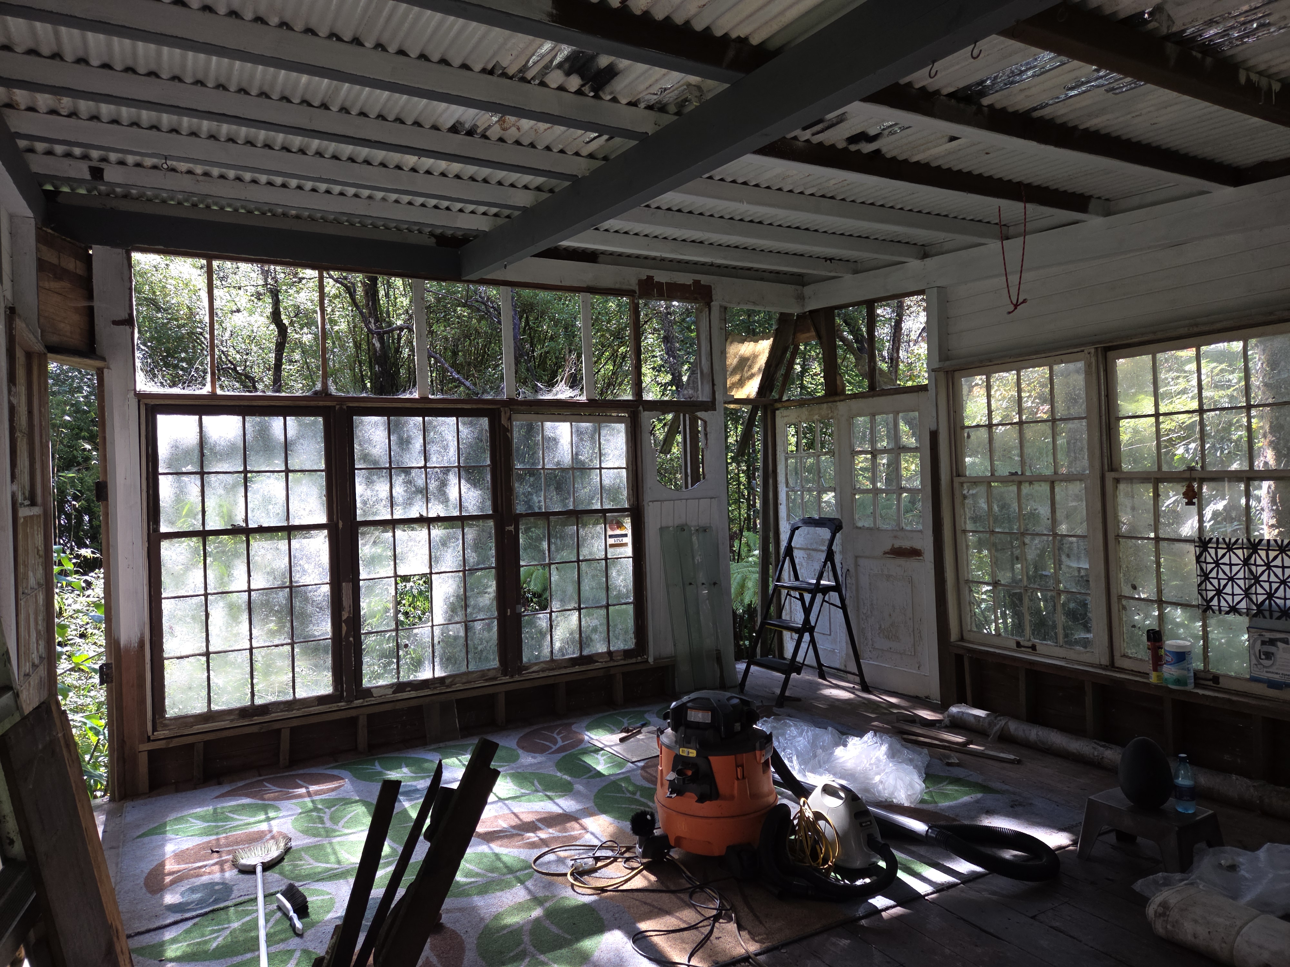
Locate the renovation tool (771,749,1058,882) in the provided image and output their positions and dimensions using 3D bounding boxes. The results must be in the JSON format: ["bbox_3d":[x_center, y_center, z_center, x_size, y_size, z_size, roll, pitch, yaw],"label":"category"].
[{"bbox_3d":[0.997,1.289,3.617,0.420,0.300,1.400,-2,0,-44],"label":"renovation tool"}]

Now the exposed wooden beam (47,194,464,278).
[{"bbox_3d":[-1.990,-1.287,4.629,2.035,0.185,0.090,-2,0,-30],"label":"exposed wooden beam"}]

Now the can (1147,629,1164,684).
[{"bbox_3d":[2.482,0.842,4.165,0.068,0.250,0.068,-2,0,19],"label":"can"}]

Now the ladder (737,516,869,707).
[{"bbox_3d":[1.052,0.827,5.776,0.730,1.168,0.490,-2,0,-25],"label":"ladder"}]

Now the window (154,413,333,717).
[{"bbox_3d":[-2.104,0.409,4.555,0.818,1.545,0.070,-2,0,-30],"label":"window"}]

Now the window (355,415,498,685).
[{"bbox_3d":[-1.267,0.376,5.043,0.825,1.544,0.070,-2,0,-30],"label":"window"}]

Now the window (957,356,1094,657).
[{"bbox_3d":[2.167,0.135,4.936,0.070,1.579,0.842,-2,0,-30],"label":"window"}]

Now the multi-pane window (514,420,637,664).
[{"bbox_3d":[-0.440,0.361,5.525,0.815,1.515,0.070,-2,0,-30],"label":"multi-pane window"}]

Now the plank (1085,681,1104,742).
[{"bbox_3d":[2.425,1.217,4.623,0.090,0.306,0.042,-2,0,-30],"label":"plank"}]

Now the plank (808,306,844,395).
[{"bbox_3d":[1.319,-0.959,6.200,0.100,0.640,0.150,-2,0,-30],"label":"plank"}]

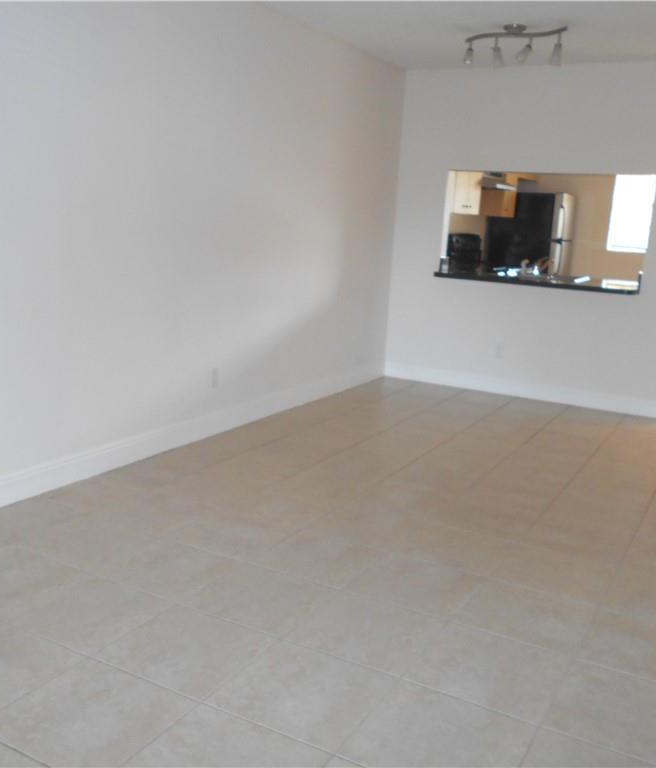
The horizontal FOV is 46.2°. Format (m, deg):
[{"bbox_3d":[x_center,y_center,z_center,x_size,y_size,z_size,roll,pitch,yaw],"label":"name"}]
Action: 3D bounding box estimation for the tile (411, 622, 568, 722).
[{"bbox_3d":[0.470,0.838,2.251,0.396,0.010,0.392,9,13,28],"label":"tile"}]

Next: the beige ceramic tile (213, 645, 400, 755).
[{"bbox_3d":[-0.067,0.843,2.110,0.396,0.010,0.392,9,13,28],"label":"beige ceramic tile"}]

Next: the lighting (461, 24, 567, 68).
[{"bbox_3d":[1.084,-1.984,4.503,0.650,0.225,0.150,13,15,37],"label":"lighting"}]

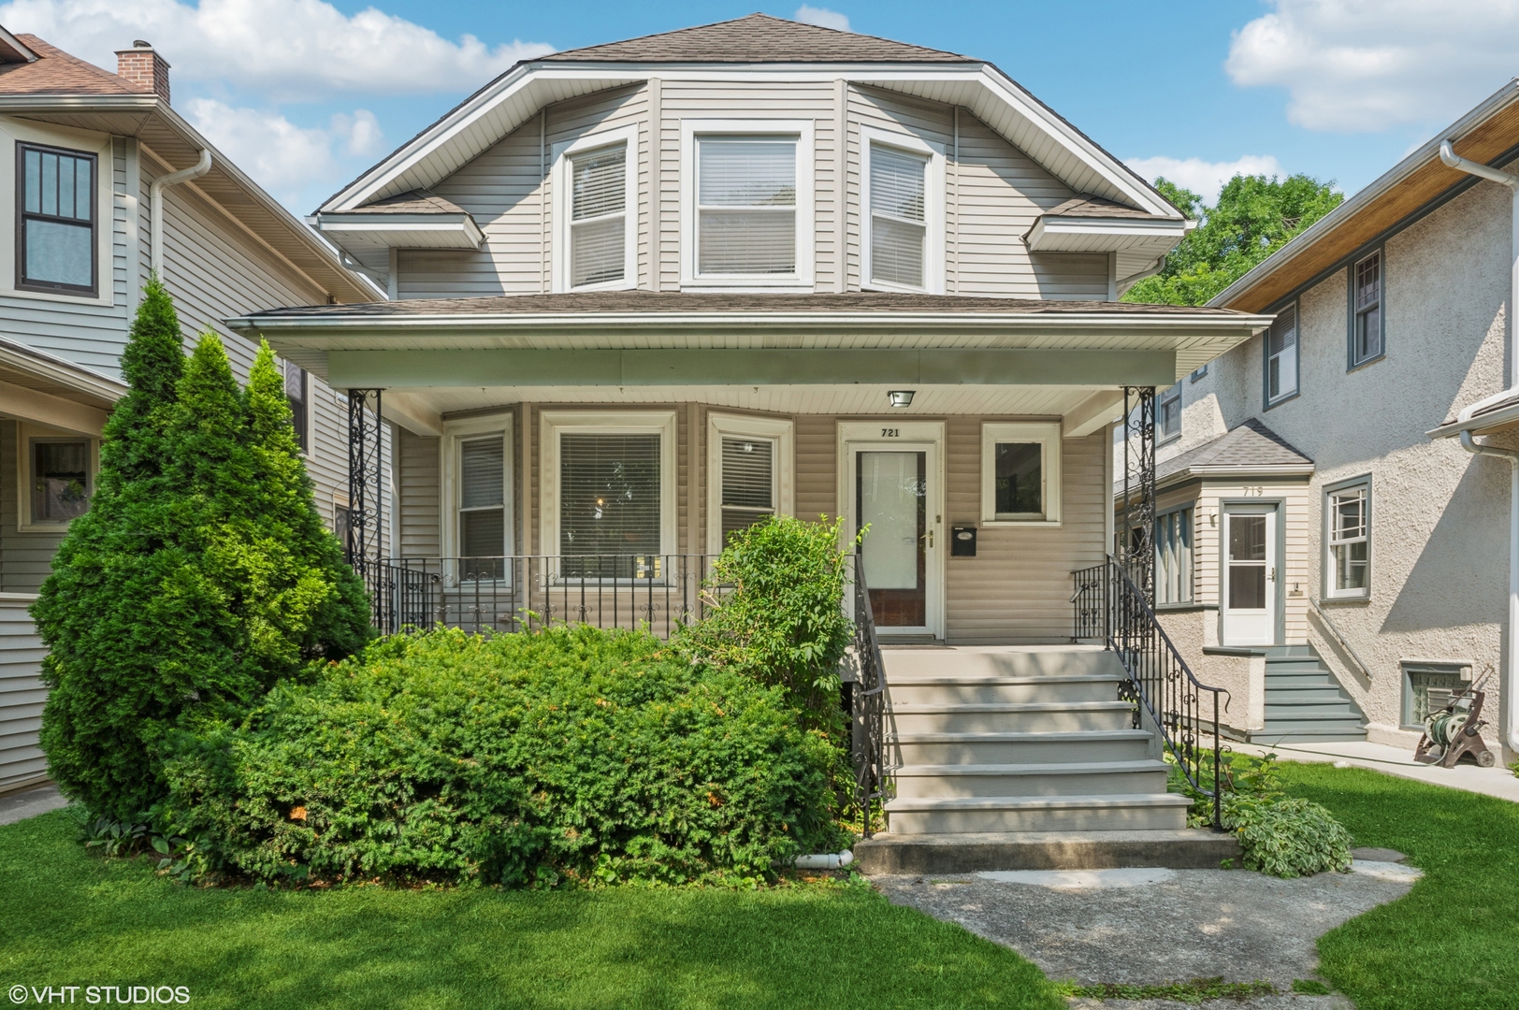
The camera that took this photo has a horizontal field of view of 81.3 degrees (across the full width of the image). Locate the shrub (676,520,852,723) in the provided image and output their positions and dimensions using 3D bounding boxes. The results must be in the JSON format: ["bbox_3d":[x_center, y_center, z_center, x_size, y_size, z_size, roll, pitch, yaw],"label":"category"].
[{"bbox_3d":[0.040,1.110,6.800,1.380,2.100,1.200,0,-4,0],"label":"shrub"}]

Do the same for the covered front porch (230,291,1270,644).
[{"bbox_3d":[-0.070,-0.492,8.050,8.050,3.650,2.400,0,-4,0],"label":"covered front porch"}]

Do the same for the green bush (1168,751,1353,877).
[{"bbox_3d":[3.450,2.130,6.200,1.180,0.650,1.100,0,-4,0],"label":"green bush"}]

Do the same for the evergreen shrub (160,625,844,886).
[{"bbox_3d":[-1.730,1.680,6.200,4.450,1.550,1.750,0,-4,0],"label":"evergreen shrub"}]

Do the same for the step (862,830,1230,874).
[{"bbox_3d":[1.875,2.332,5.960,2.500,0.190,0.380,0,-4,0],"label":"step"}]

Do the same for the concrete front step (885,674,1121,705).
[{"bbox_3d":[1.954,1.520,7.330,2.010,0.205,0.310,0,-4,0],"label":"concrete front step"}]

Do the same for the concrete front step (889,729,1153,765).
[{"bbox_3d":[1.923,1.841,6.750,2.070,0.205,0.310,0,-4,0],"label":"concrete front step"}]

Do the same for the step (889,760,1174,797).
[{"bbox_3d":[1.923,2.002,6.460,2.070,0.205,0.310,0,-4,0],"label":"step"}]

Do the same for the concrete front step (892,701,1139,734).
[{"bbox_3d":[1.954,1.681,7.040,2.010,0.205,0.310,0,-4,0],"label":"concrete front step"}]

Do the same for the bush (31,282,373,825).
[{"bbox_3d":[-4.830,0.352,7.550,2.650,4.500,1.900,0,-4,0],"label":"bush"}]

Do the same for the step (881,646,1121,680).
[{"bbox_3d":[1.954,1.360,7.620,2.010,0.205,0.310,0,-4,0],"label":"step"}]

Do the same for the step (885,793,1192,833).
[{"bbox_3d":[1.923,2.163,6.170,2.070,0.205,0.310,0,-4,0],"label":"step"}]

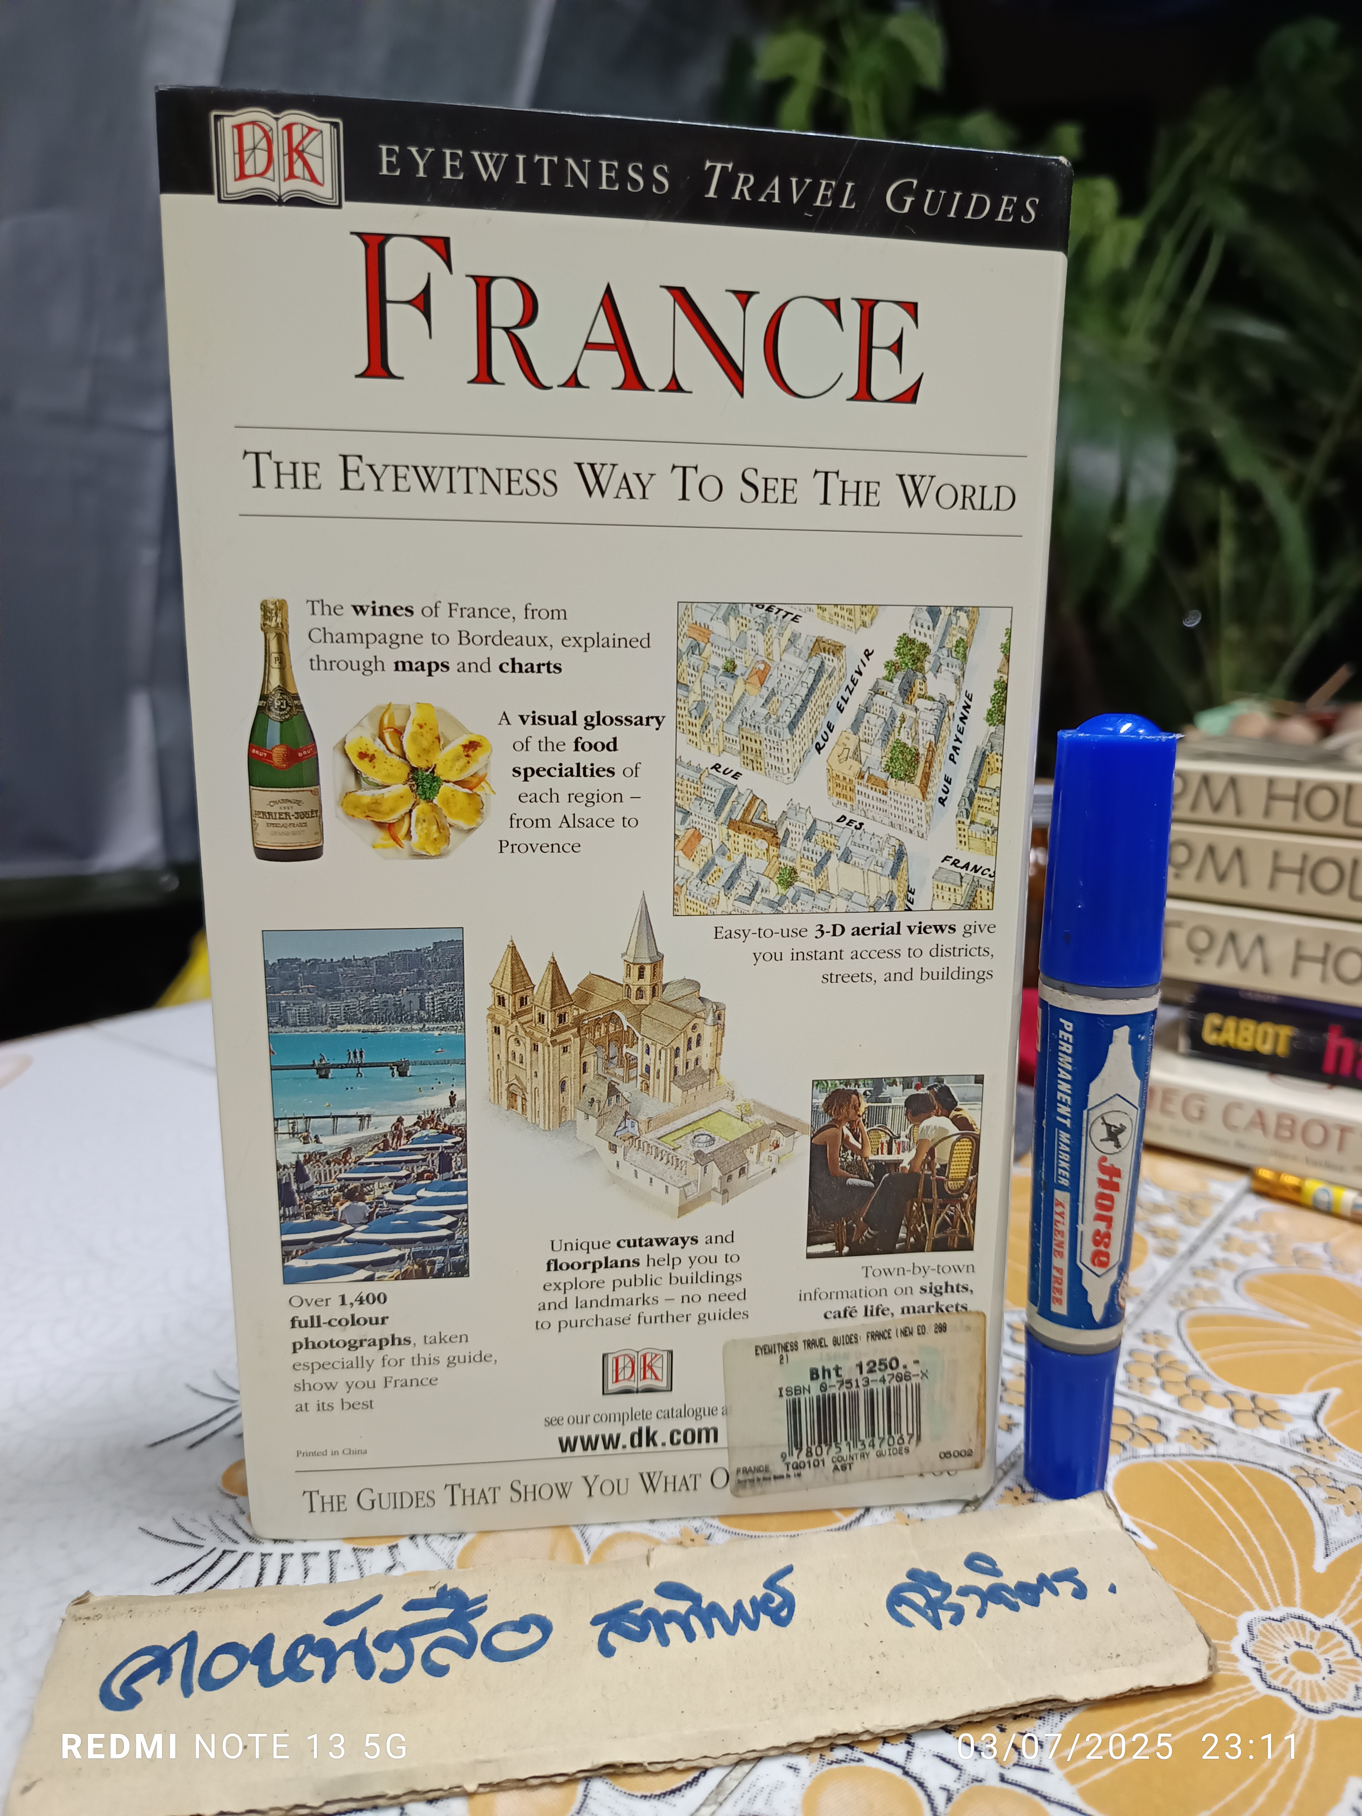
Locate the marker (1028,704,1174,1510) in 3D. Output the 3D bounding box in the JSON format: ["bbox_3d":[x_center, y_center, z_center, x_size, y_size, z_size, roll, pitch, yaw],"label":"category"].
[{"bbox_3d":[0.071,0.037,0.220,0.020,0.140,0.020,0,11,-3],"label":"marker"}]

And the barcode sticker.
[{"bbox_3d":[0.031,0.088,0.222,0.046,0.031,0.001,-4,11,-7],"label":"barcode sticker"}]

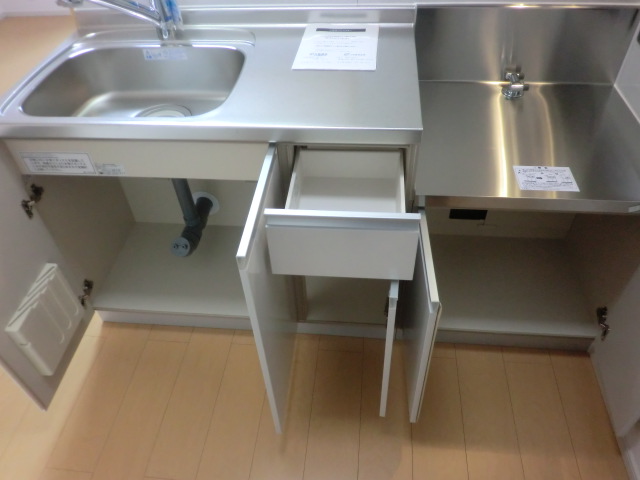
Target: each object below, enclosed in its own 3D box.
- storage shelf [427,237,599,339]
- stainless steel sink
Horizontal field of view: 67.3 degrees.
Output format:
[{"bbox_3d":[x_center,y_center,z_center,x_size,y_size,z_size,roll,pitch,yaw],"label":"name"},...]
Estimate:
[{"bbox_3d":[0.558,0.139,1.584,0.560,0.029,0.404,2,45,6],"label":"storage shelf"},{"bbox_3d":[-0.458,-0.362,1.307,0.502,0.168,0.391,2,45,6],"label":"stainless steel sink"}]

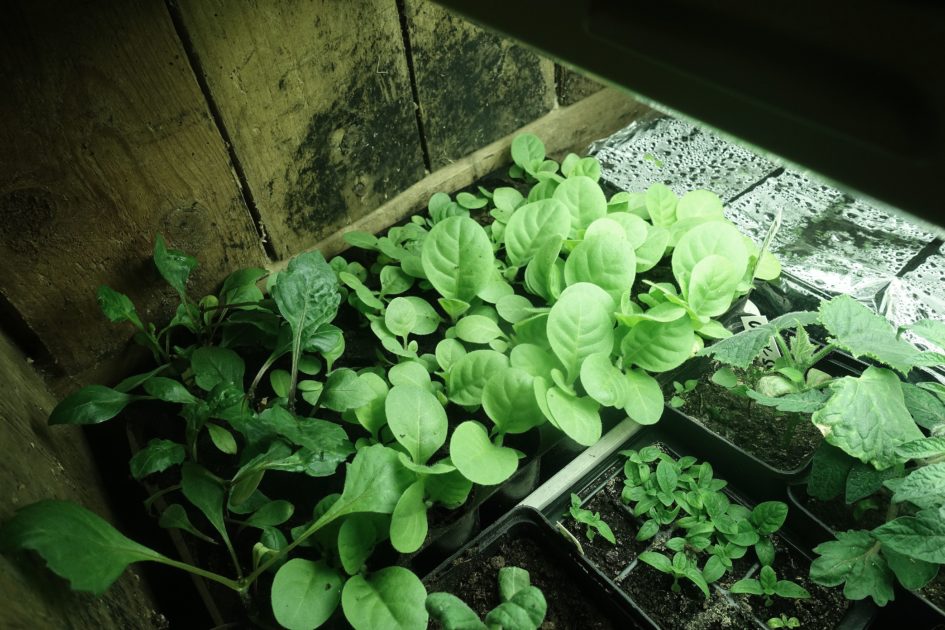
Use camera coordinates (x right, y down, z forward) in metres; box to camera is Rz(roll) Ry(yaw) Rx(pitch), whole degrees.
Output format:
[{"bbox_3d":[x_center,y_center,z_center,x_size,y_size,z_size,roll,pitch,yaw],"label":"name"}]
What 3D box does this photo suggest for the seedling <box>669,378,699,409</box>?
[{"bbox_3d":[0.147,0.054,0.438,0.018,0.016,0.018,13,49,20],"label":"seedling"}]

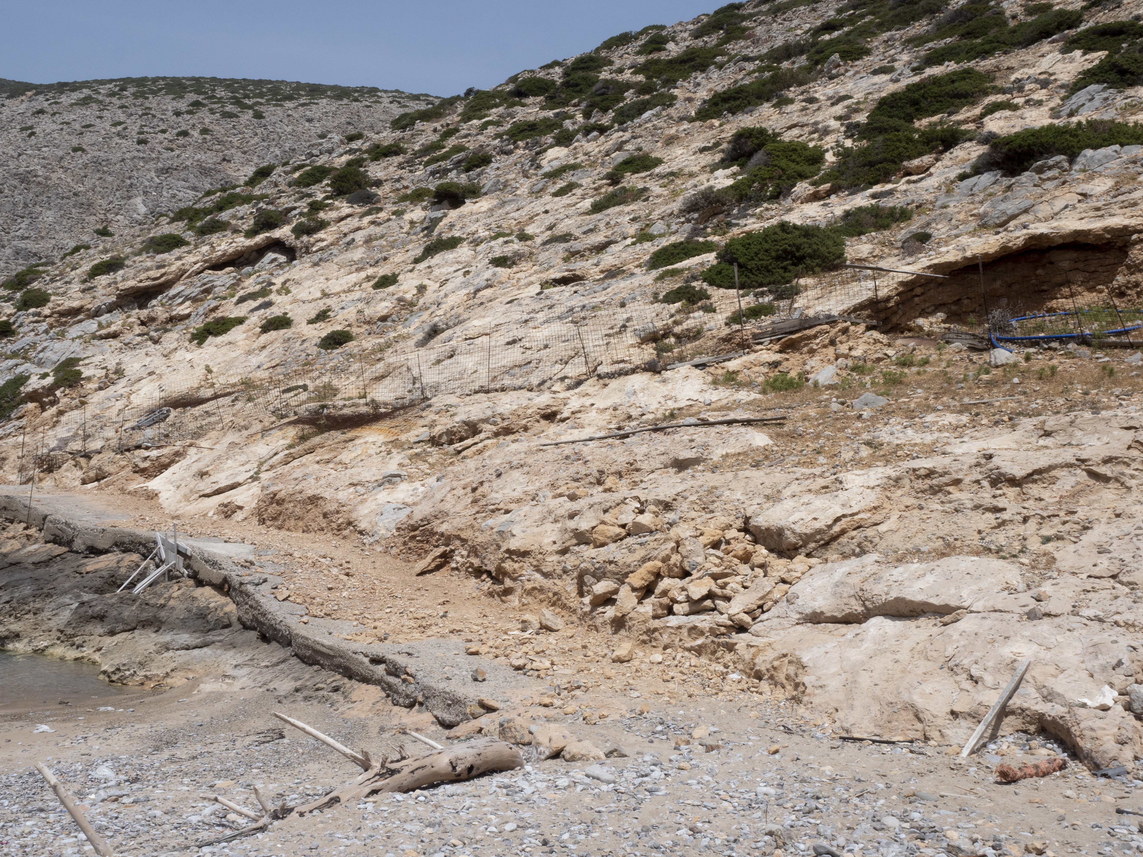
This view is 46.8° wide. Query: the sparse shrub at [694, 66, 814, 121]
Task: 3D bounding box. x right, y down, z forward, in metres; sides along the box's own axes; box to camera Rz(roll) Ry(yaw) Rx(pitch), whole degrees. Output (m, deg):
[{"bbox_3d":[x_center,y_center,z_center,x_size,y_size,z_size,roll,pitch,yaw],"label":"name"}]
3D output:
[{"bbox_3d":[4.990,-9.139,36.000,3.200,1.300,1.900,0,-1,0],"label":"sparse shrub"}]

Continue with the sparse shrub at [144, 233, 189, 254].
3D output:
[{"bbox_3d":[-15.943,-7.295,52.000,1.841,0.761,1.657,0,-2,0],"label":"sparse shrub"}]

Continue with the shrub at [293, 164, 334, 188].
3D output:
[{"bbox_3d":[-10.885,-10.696,56.000,1.742,0.984,1.393,0,-3,0],"label":"shrub"}]

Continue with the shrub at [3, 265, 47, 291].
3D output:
[{"bbox_3d":[-21.947,-6.056,53.000,1.792,1.039,1.433,0,-3,0],"label":"shrub"}]

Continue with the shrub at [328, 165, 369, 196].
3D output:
[{"bbox_3d":[-9.615,-10.713,57.000,1.720,1.217,1.548,0,-2,0],"label":"shrub"}]

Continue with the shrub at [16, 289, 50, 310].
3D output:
[{"bbox_3d":[-18.330,-4.396,45.000,1.180,0.657,1.034,0,-1,0],"label":"shrub"}]

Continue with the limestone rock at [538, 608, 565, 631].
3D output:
[{"bbox_3d":[-0.192,1.827,12.600,0.248,0.200,0.211,0,-2,0],"label":"limestone rock"}]

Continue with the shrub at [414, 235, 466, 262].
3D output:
[{"bbox_3d":[-3.313,-4.484,33.000,1.255,0.622,1.100,0,-1,0],"label":"shrub"}]

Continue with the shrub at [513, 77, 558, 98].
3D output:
[{"bbox_3d":[-1.533,-14.444,56.000,1.910,0.818,1.673,0,-1,0],"label":"shrub"}]

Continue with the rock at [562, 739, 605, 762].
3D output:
[{"bbox_3d":[0.062,1.669,6.850,0.225,0.115,0.180,0,-1,0],"label":"rock"}]

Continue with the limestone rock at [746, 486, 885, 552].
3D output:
[{"bbox_3d":[2.204,0.817,11.900,1.200,0.500,0.850,0,-1,0],"label":"limestone rock"}]

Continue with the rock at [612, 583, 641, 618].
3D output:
[{"bbox_3d":[0.553,1.722,13.200,0.295,0.348,0.256,0,-3,0],"label":"rock"}]

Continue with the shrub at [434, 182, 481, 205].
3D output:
[{"bbox_3d":[-3.879,-8.017,45.000,1.643,0.791,1.314,0,-3,0],"label":"shrub"}]

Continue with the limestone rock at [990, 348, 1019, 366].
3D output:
[{"bbox_3d":[5.744,-0.947,17.500,0.370,0.240,0.300,0,-1,0],"label":"limestone rock"}]

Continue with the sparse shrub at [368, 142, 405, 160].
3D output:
[{"bbox_3d":[-8.097,-12.176,58.000,1.647,0.784,1.318,0,-3,0],"label":"sparse shrub"}]

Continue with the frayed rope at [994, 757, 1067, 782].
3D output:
[{"bbox_3d":[2.294,1.705,6.600,0.390,0.100,0.120,0,-1,-22],"label":"frayed rope"}]

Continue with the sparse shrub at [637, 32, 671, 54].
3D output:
[{"bbox_3d":[4.401,-20.445,70.000,1.699,1.068,1.529,0,-2,0],"label":"sparse shrub"}]

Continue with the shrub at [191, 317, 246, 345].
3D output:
[{"bbox_3d":[-10.949,-3.049,41.000,1.746,0.915,1.397,0,-3,0],"label":"shrub"}]

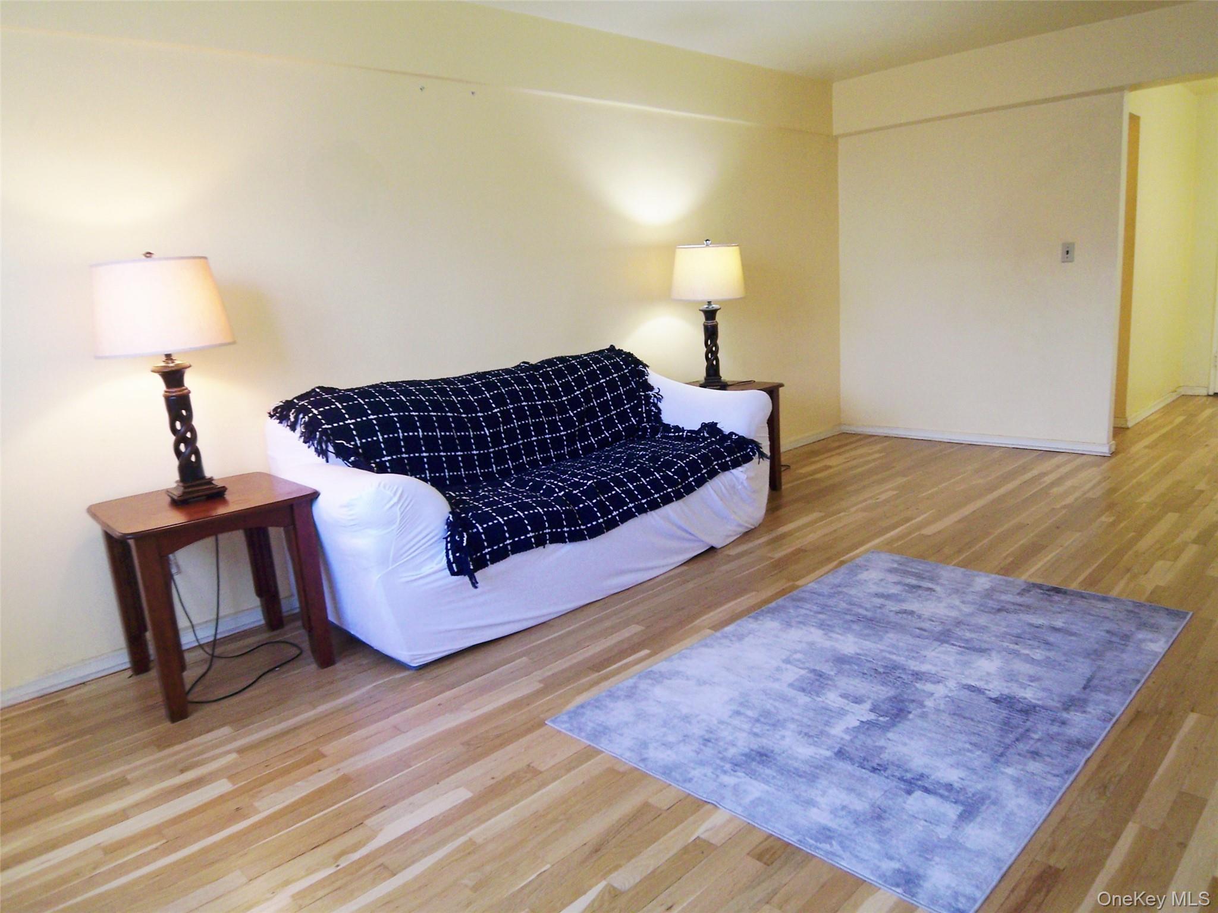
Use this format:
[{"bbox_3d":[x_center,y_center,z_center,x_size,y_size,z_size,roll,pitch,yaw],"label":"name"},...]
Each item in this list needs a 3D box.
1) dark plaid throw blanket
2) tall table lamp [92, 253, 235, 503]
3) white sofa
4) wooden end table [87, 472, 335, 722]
[{"bbox_3d":[-0.269,-0.048,3.447,1.970,0.680,0.830,-15,17,-42],"label":"dark plaid throw blanket"},{"bbox_3d":[-1.432,-0.260,2.660,0.400,0.807,0.400,-15,17,-42],"label":"tall table lamp"},{"bbox_3d":[-0.241,0.056,3.525,2.085,0.880,0.860,-15,17,-42],"label":"white sofa"},{"bbox_3d":[-1.322,0.436,2.747,0.575,0.607,0.560,-15,17,-42],"label":"wooden end table"}]

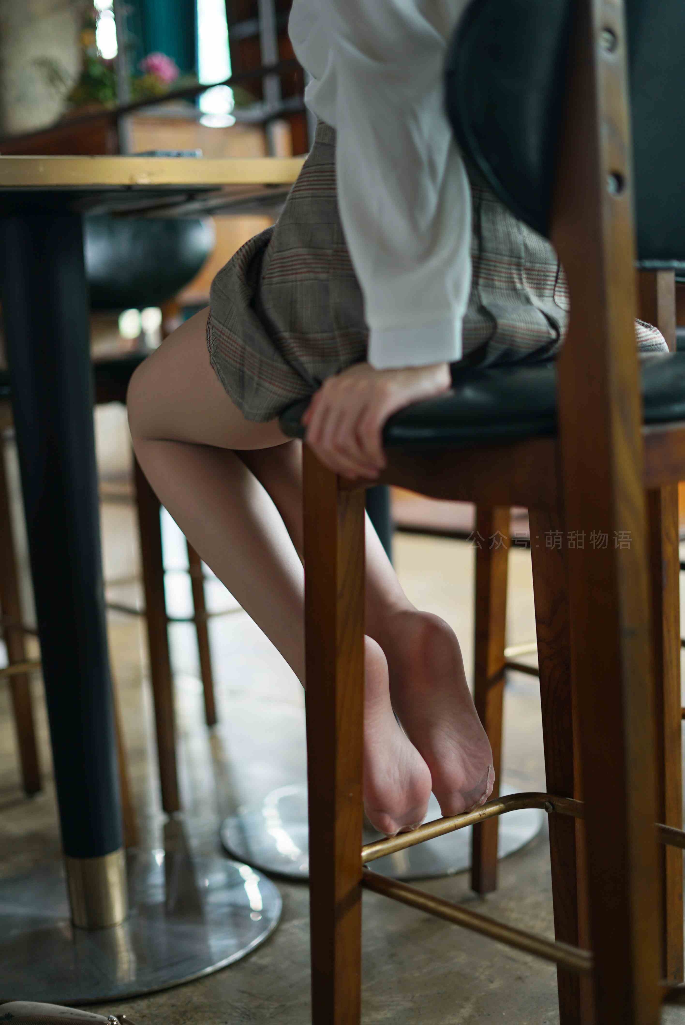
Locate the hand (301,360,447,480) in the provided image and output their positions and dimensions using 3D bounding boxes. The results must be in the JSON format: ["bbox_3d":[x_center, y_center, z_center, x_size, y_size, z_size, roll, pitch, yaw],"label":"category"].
[{"bbox_3d":[0.025,-0.079,1.192,0.125,0.098,0.085,0,8,25],"label":"hand"}]

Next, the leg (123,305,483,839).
[{"bbox_3d":[-0.026,0.048,1.475,0.400,0.530,0.230,3,9,40],"label":"leg"}]

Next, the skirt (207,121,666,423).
[{"bbox_3d":[0.081,-0.237,1.363,0.410,0.280,0.370,3,9,40],"label":"skirt"}]

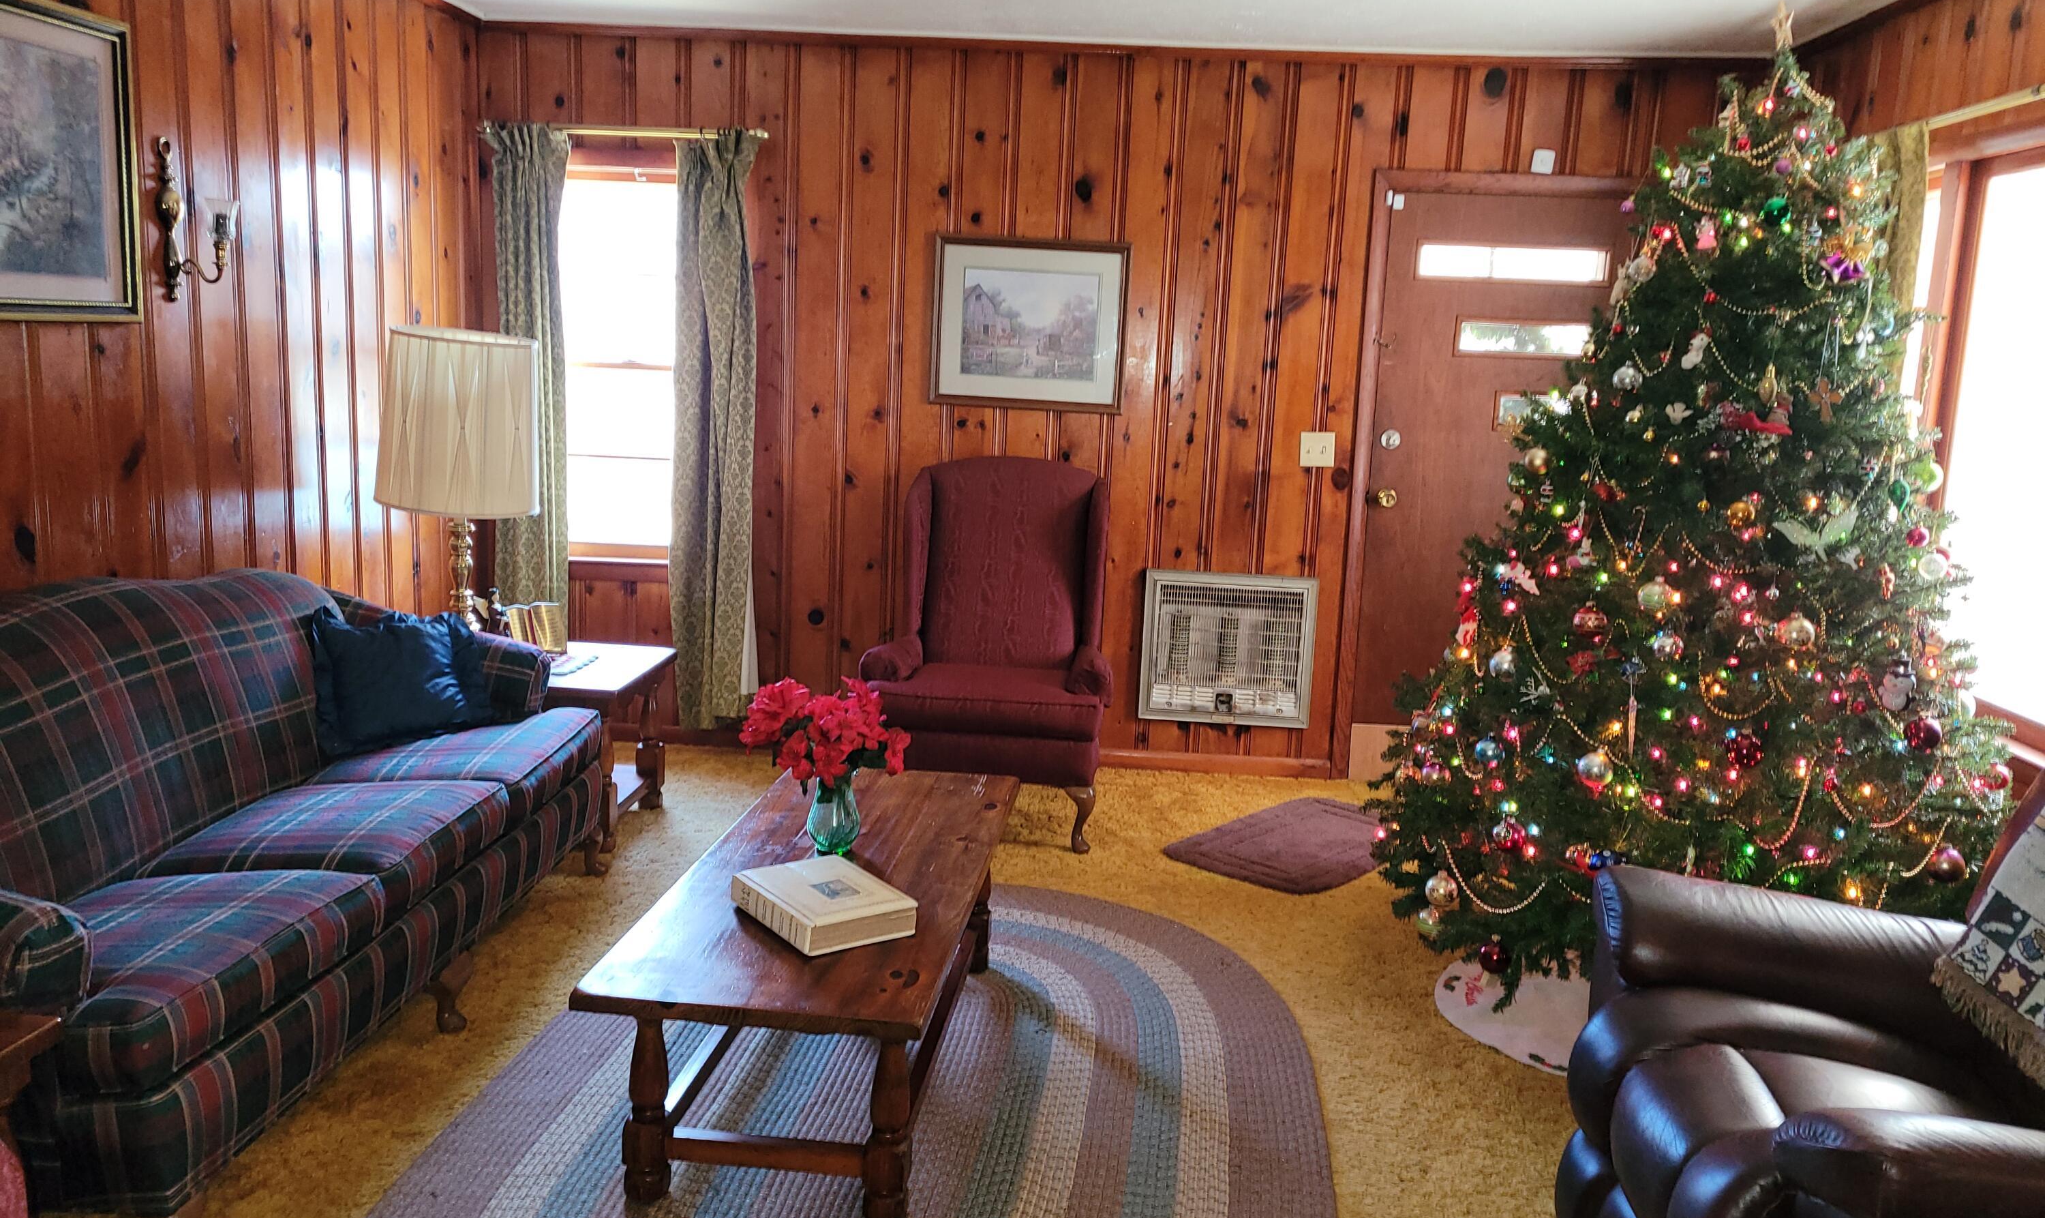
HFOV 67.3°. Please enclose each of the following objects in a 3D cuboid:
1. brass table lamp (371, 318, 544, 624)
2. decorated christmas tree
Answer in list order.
[{"bbox_3d":[-1.582,-0.307,4.366,0.440,0.930,0.440,4,10,6],"label":"brass table lamp"},{"bbox_3d":[1.456,-0.115,3.267,1.250,2.200,1.250,4,10,6],"label":"decorated christmas tree"}]

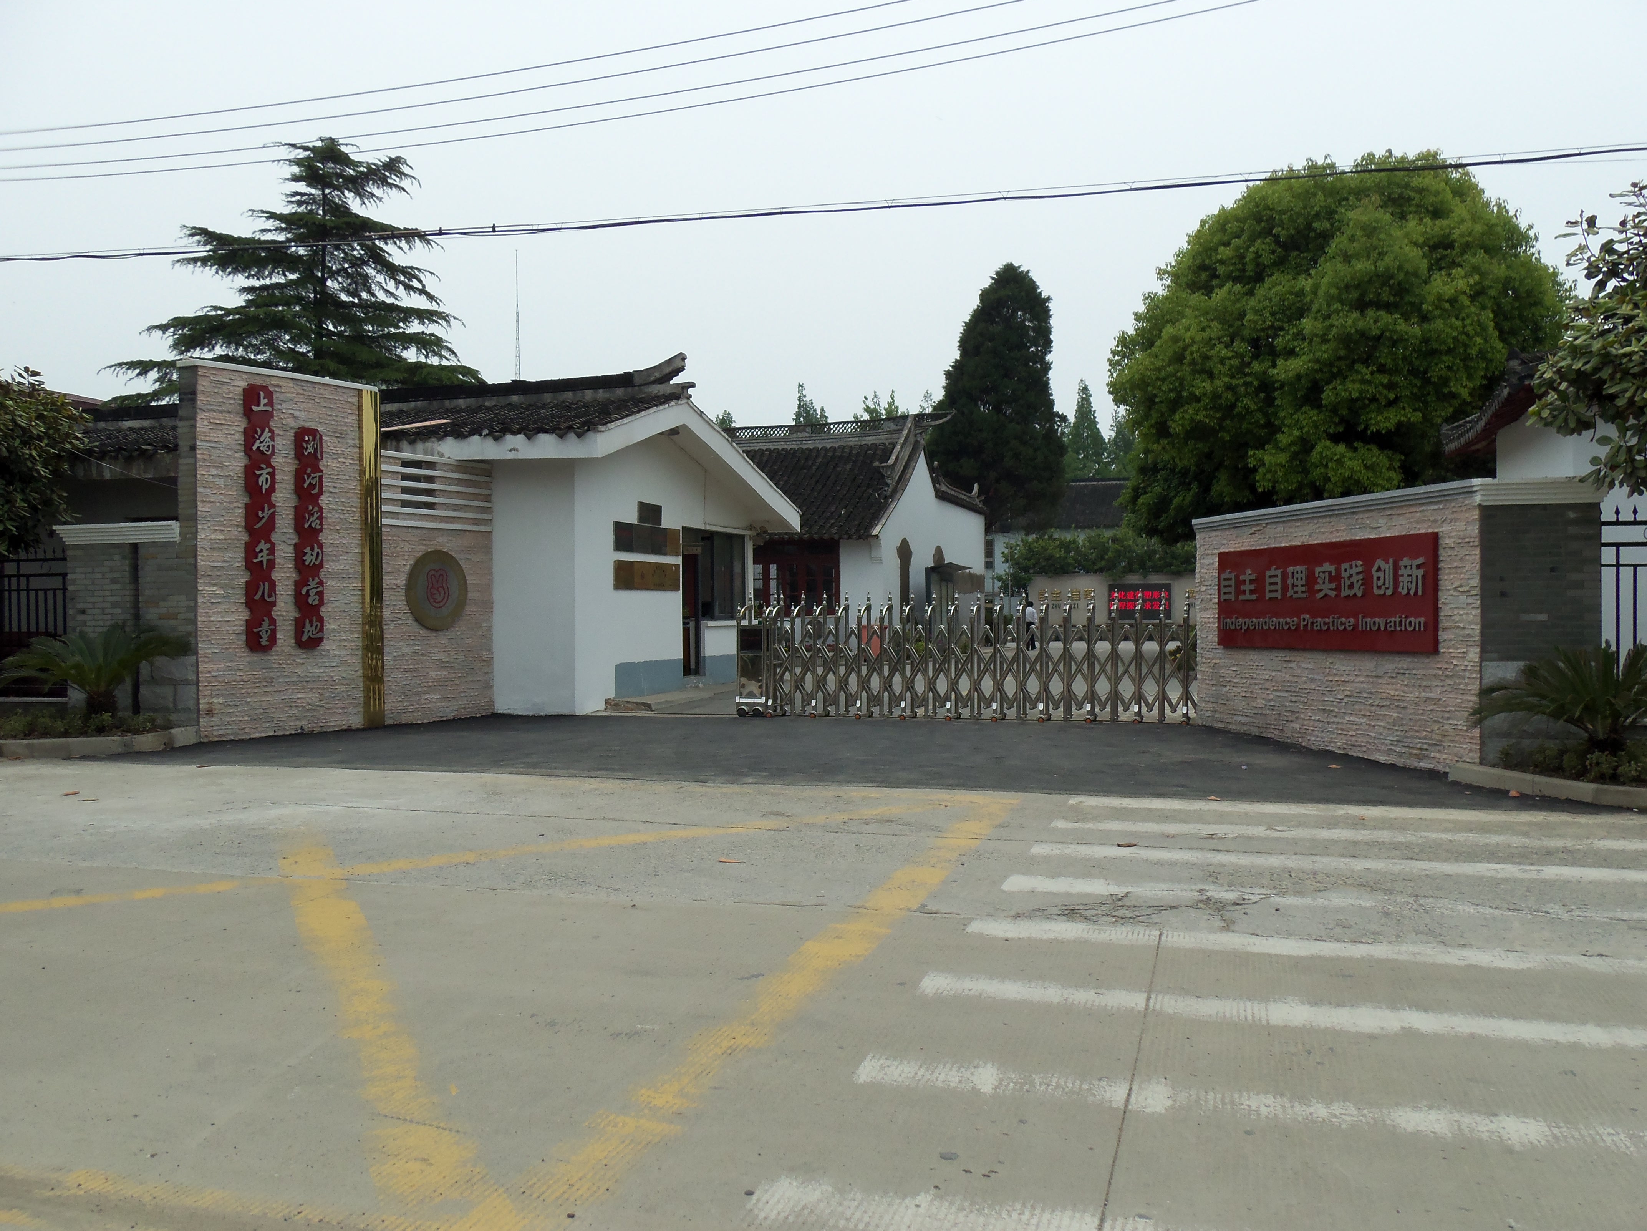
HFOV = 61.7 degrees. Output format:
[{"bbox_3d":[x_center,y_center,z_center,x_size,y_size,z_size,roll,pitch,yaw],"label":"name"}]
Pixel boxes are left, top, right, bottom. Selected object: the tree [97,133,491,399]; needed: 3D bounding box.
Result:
[{"bbox_3d":[-11.916,-4.786,31.993,8.684,12.411,8.684,-1,0,0],"label":"tree"}]

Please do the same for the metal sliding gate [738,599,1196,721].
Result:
[{"bbox_3d":[1.848,0.518,17.583,6.123,1.620,0.500,-1,0,17],"label":"metal sliding gate"}]

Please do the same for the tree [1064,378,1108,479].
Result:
[{"bbox_3d":[16.123,-6.758,84.991,3.282,15.569,3.282,-1,0,0],"label":"tree"}]

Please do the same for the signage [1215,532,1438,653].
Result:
[{"bbox_3d":[4.983,-0.194,14.169,0.080,1.074,3.814,-1,0,-13],"label":"signage"}]

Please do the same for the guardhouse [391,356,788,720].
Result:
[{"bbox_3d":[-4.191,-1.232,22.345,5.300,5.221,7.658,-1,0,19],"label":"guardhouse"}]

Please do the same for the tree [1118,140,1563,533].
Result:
[{"bbox_3d":[10.504,-4.061,27.994,9.270,10.541,9.270,-1,0,0],"label":"tree"}]

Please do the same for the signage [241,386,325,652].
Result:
[{"bbox_3d":[-6.325,-1.120,16.246,0.060,3.087,1.057,0,0,34],"label":"signage"}]

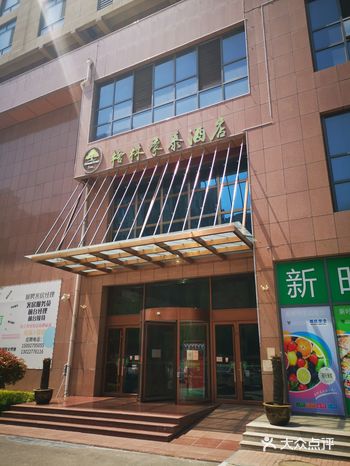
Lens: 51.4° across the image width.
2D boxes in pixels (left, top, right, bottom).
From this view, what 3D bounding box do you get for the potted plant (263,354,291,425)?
[{"bbox_3d":[2.240,3.451,8.048,0.614,1.383,0.614,-9,-21,25],"label":"potted plant"}]

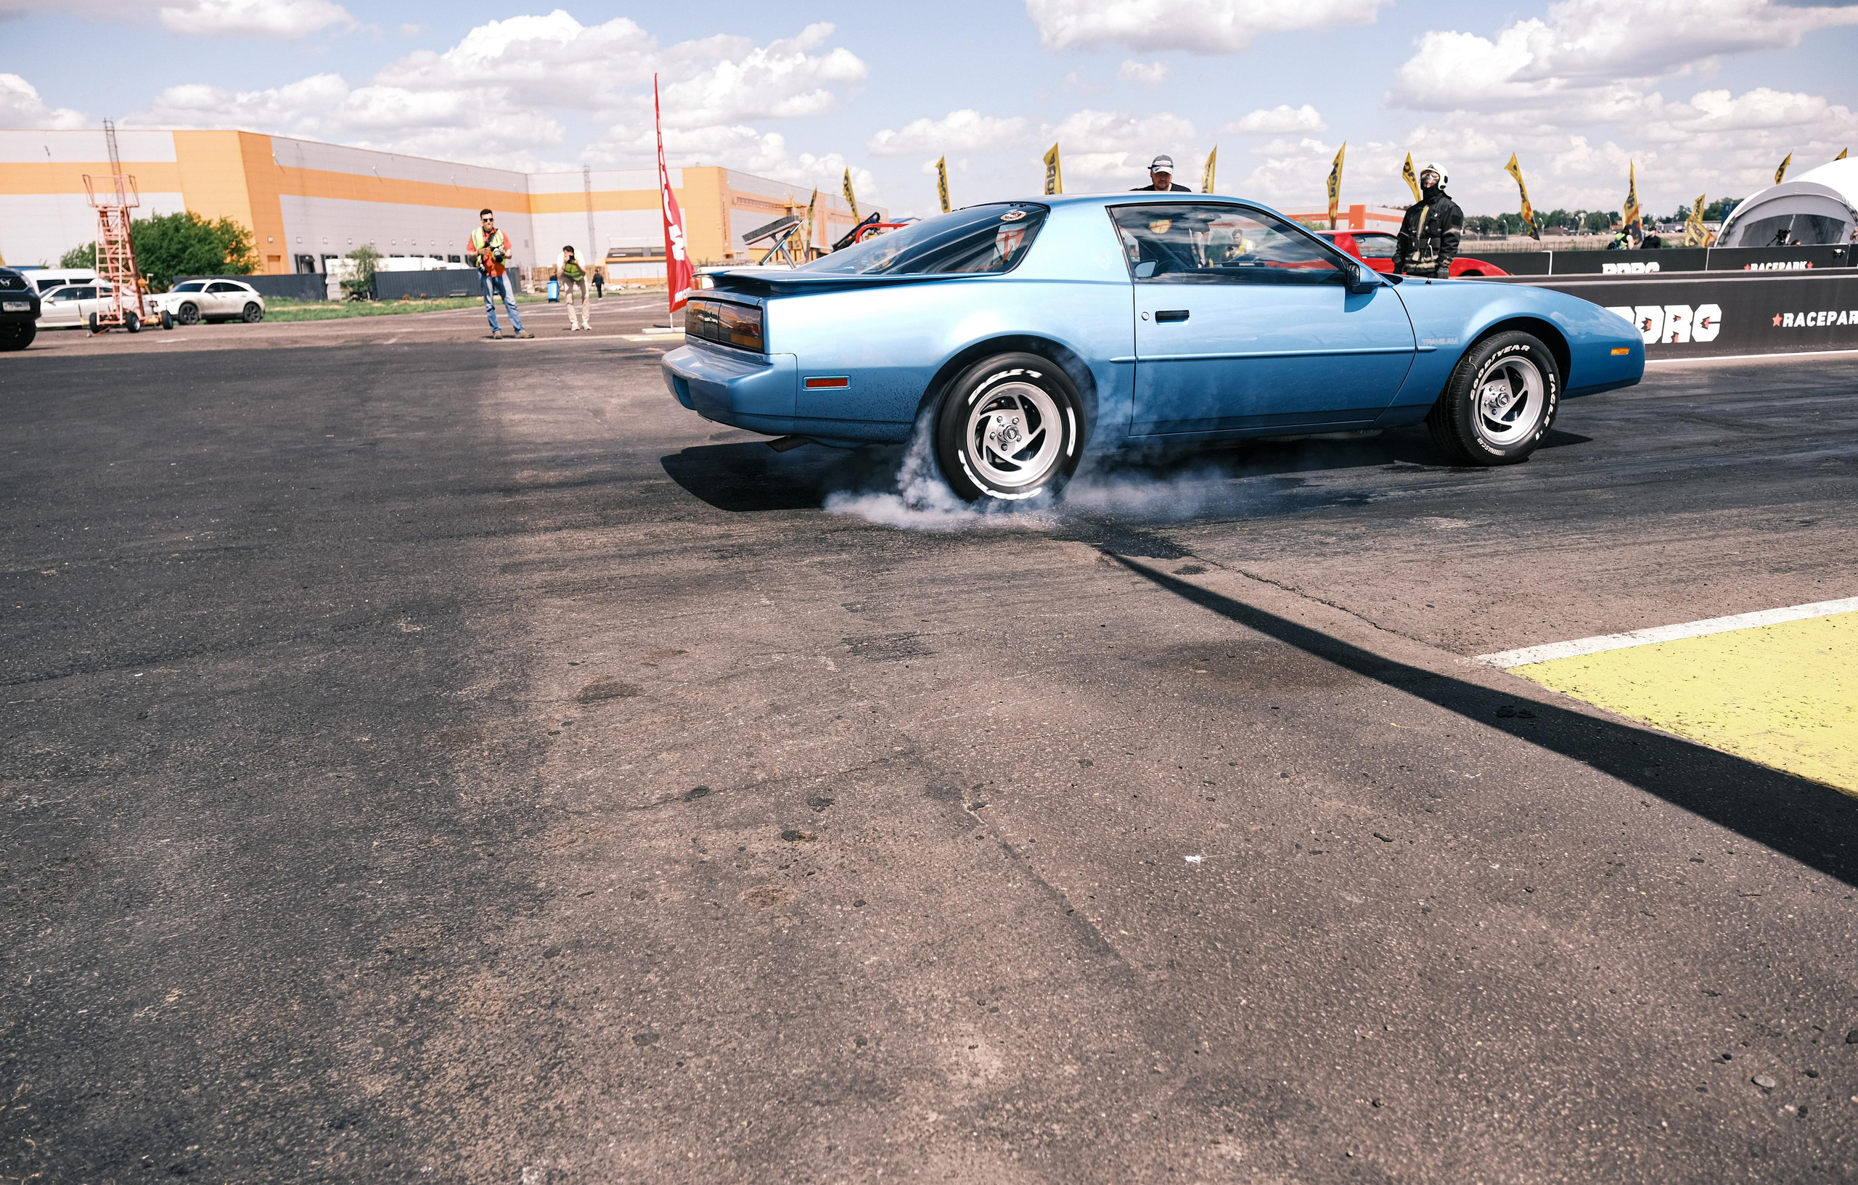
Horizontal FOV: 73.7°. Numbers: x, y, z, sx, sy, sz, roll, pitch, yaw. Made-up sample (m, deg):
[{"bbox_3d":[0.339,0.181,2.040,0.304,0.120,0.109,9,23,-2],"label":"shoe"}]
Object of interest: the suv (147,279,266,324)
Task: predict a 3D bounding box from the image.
[{"bbox_3d":[-28.619,-11.462,48.921,1.930,1.680,4.860,4,16,19],"label":"suv"}]

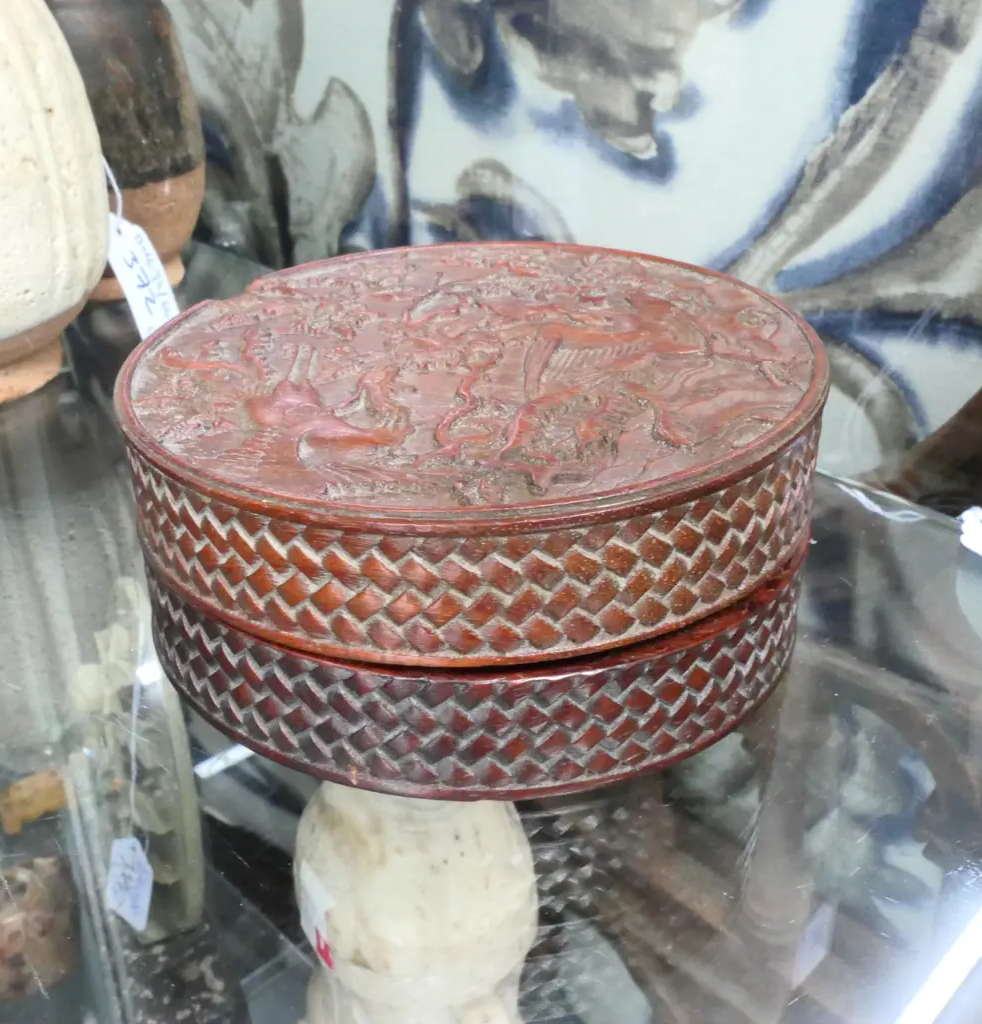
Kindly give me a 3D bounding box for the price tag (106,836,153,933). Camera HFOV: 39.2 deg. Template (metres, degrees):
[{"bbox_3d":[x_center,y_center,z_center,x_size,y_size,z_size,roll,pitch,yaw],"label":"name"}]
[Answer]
[{"bbox_3d":[-0.097,0.099,0.368,0.013,0.035,0.002,28,37,18],"label":"price tag"}]

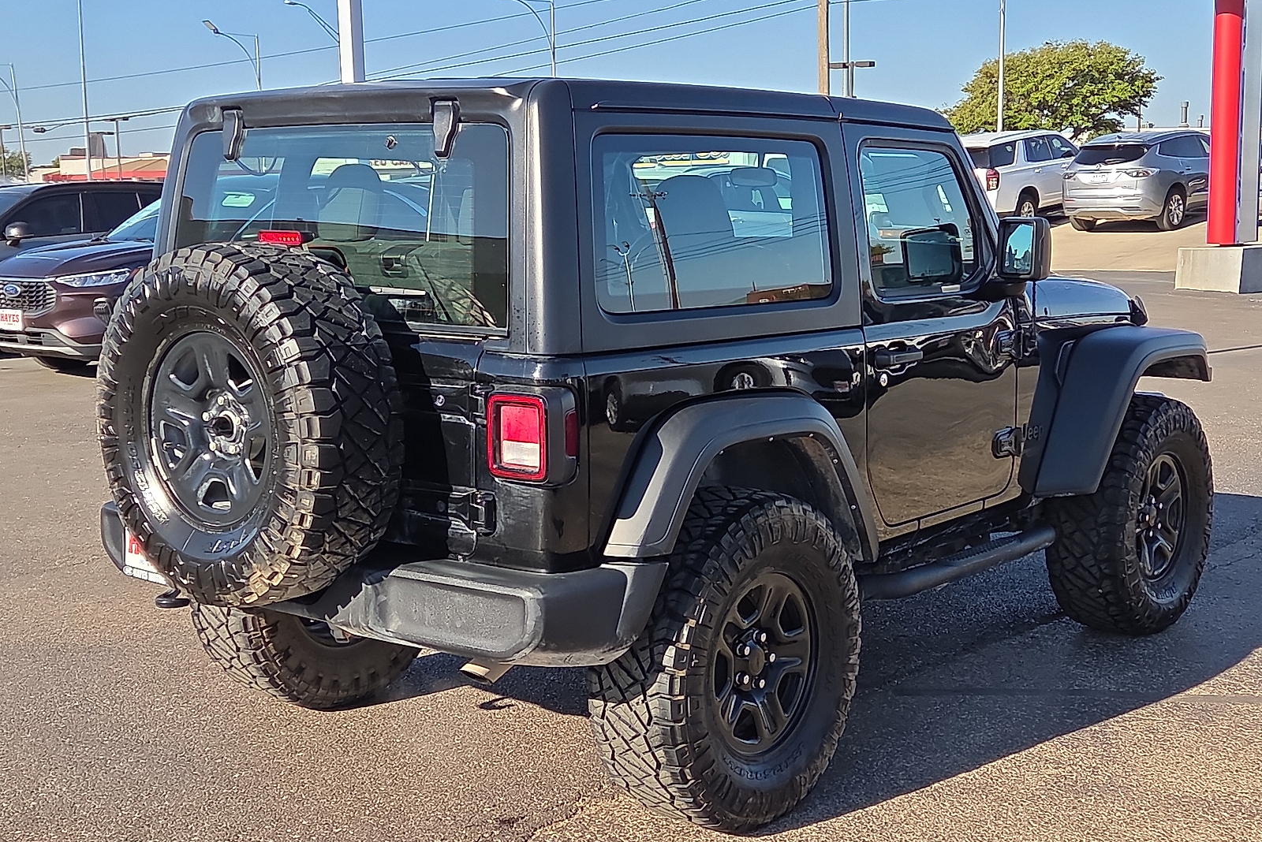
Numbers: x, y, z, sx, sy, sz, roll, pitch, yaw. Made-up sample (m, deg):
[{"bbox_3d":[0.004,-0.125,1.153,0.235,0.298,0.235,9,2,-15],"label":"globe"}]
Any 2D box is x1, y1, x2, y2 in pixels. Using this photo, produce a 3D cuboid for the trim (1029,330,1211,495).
[{"bbox_3d":[1.679,-0.062,6.045,0.290,0.510,1.170,5,10,40],"label":"trim"}]

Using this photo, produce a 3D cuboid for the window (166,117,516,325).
[{"bbox_3d":[-0.741,-0.472,4.156,1.165,0.460,0.050,6,6,39],"label":"window"}]

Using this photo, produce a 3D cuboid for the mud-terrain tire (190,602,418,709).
[{"bbox_3d":[-0.983,0.490,5.434,0.285,0.850,0.850,5,10,40],"label":"mud-terrain tire"}]

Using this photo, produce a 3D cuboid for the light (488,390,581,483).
[{"bbox_3d":[-0.217,0.028,3.761,0.195,0.200,0.105,6,10,39],"label":"light"}]

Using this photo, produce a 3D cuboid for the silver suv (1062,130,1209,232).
[{"bbox_3d":[10.160,-4.540,32.200,2.000,1.770,5.180,7,12,44],"label":"silver suv"}]

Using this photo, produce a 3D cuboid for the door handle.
[{"bbox_3d":[0.764,-0.182,4.889,0.055,0.050,0.220,5,10,40],"label":"door handle"}]

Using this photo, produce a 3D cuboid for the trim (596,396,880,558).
[{"bbox_3d":[0.302,0.189,4.320,0.170,0.470,0.980,5,10,40],"label":"trim"}]

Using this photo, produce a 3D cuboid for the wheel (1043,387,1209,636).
[{"bbox_3d":[1.833,0.342,6.275,0.285,0.850,0.850,6,10,42],"label":"wheel"}]

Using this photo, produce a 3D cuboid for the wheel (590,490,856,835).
[{"bbox_3d":[0.257,0.607,4.405,0.285,0.850,0.850,5,10,40],"label":"wheel"}]

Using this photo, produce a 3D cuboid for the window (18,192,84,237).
[{"bbox_3d":[-6.060,-2.139,17.790,0.060,0.440,0.880,-12,-1,39],"label":"window"}]

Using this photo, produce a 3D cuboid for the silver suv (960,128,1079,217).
[{"bbox_3d":[7.380,-4.720,33.600,2.060,1.920,5.350,5,12,36],"label":"silver suv"}]

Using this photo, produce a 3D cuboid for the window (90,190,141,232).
[{"bbox_3d":[-5.548,-2.253,18.470,0.060,0.420,0.720,-12,-1,39],"label":"window"}]

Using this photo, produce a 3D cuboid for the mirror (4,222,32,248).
[{"bbox_3d":[-6.223,-1.897,17.400,0.240,0.220,0.180,6,10,38],"label":"mirror"}]

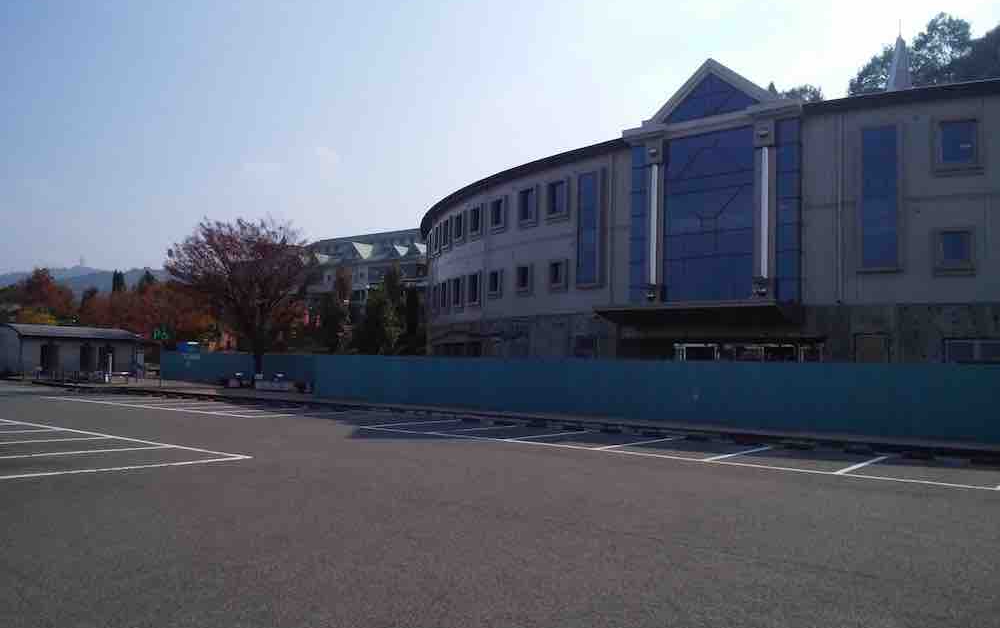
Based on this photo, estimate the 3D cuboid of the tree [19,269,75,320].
[{"bbox_3d":[-45.350,0.500,78.000,5.800,9.900,5.500,2,-4,0],"label":"tree"}]

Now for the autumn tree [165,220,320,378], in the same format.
[{"bbox_3d":[-14.750,-0.710,44.500,8.800,9.580,8.300,2,-4,0],"label":"autumn tree"}]

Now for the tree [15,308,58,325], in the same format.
[{"bbox_3d":[-41.510,2.290,70.000,4.200,5.740,3.800,2,-4,0],"label":"tree"}]

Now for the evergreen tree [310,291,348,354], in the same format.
[{"bbox_3d":[-11.730,1.590,54.000,2.800,6.300,2.800,2,-4,0],"label":"evergreen tree"}]

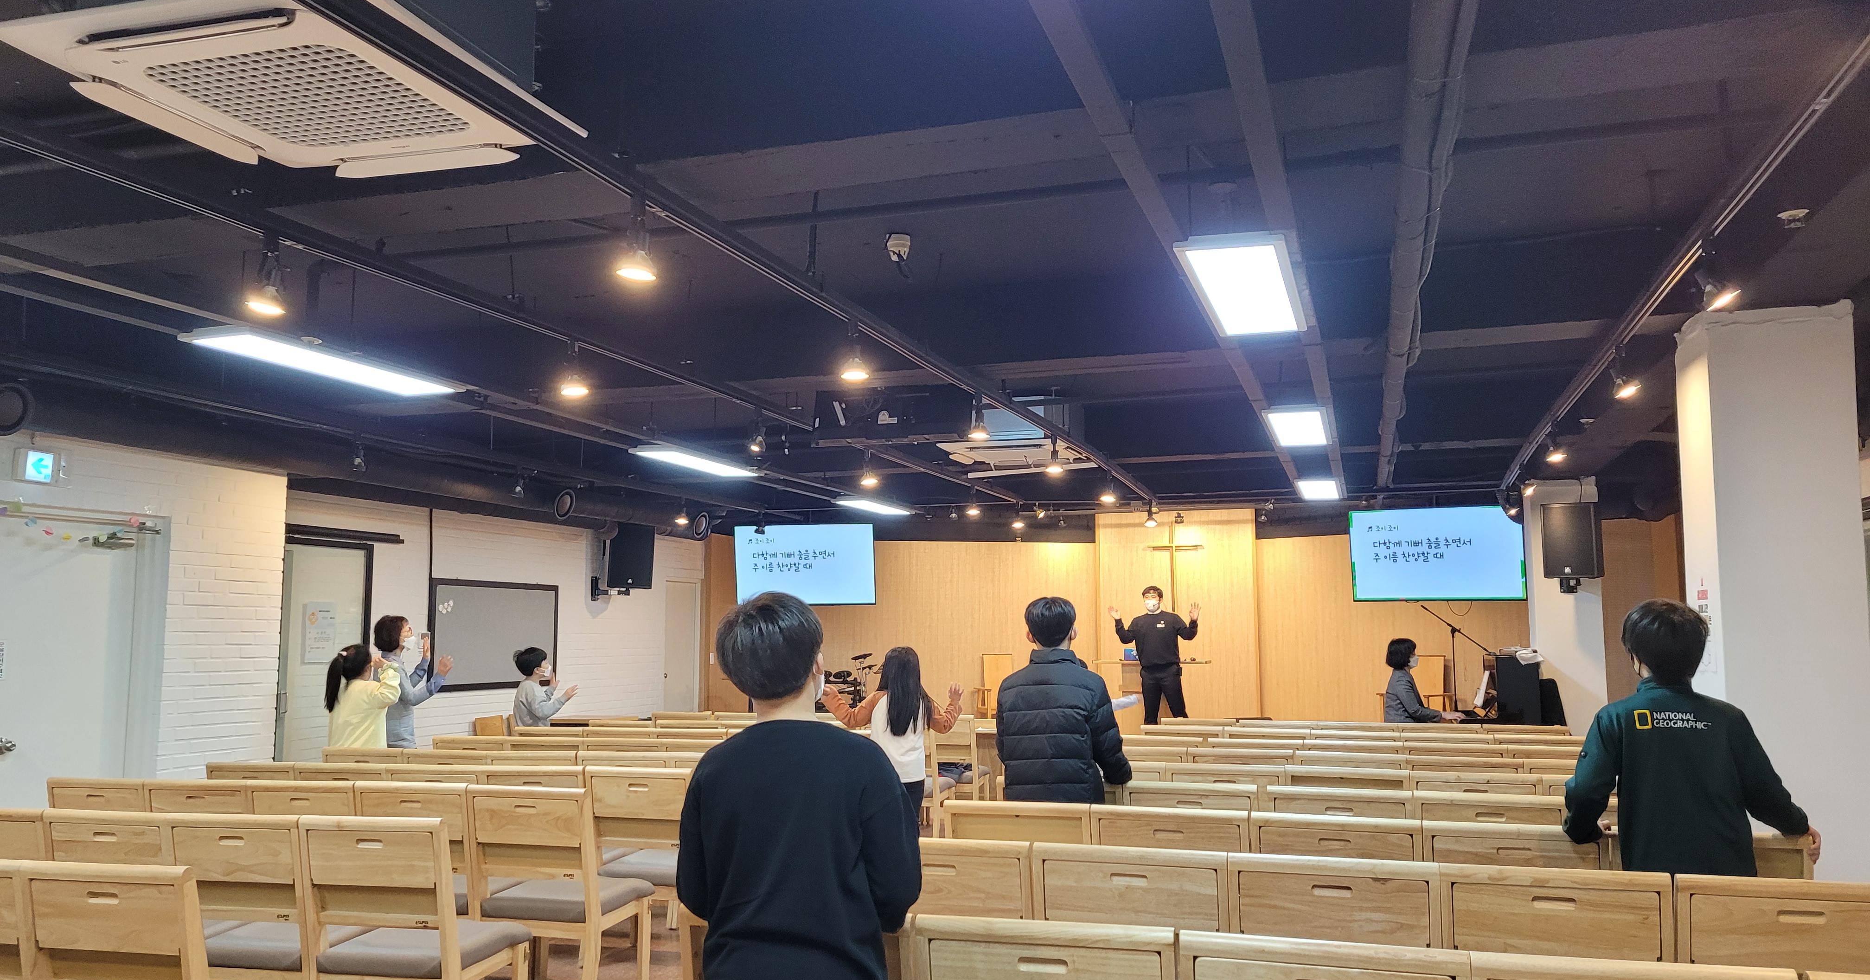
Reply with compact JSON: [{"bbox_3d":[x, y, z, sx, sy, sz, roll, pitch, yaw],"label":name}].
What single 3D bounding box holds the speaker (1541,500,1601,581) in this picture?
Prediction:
[{"bbox_3d":[5.827,0.474,12.850,0.460,0.670,0.400,-5,-7,39],"label":"speaker"}]

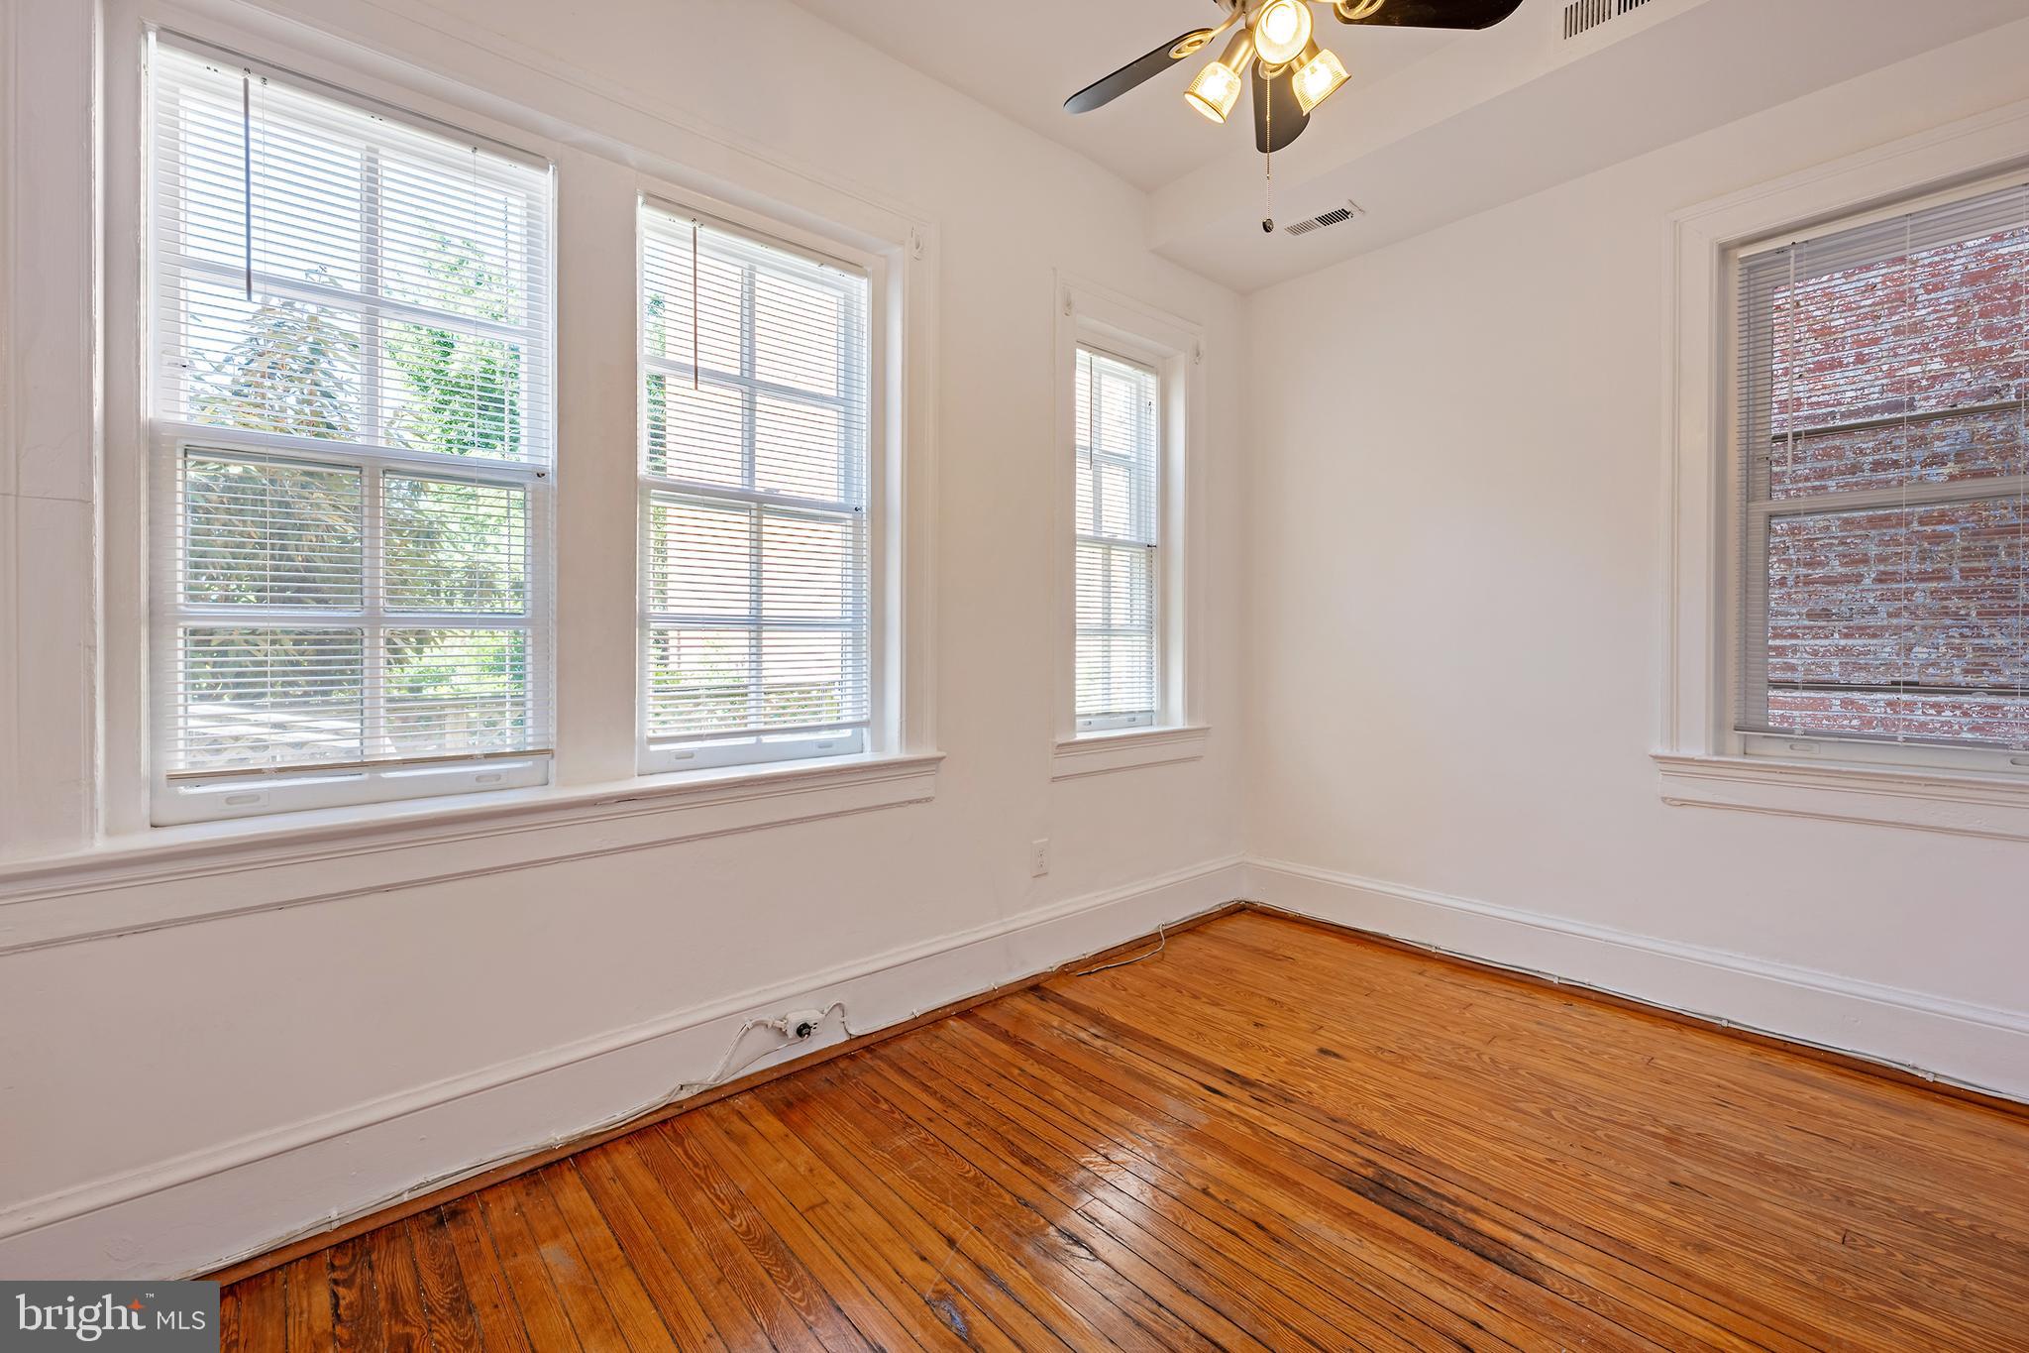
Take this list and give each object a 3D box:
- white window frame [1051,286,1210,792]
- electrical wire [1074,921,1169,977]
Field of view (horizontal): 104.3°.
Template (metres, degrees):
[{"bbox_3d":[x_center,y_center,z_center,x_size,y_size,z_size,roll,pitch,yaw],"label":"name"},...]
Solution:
[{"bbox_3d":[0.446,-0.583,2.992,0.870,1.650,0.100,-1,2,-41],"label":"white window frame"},{"bbox_3d":[0.415,1.013,2.921,0.510,0.065,0.080,-1,2,-41],"label":"electrical wire"}]

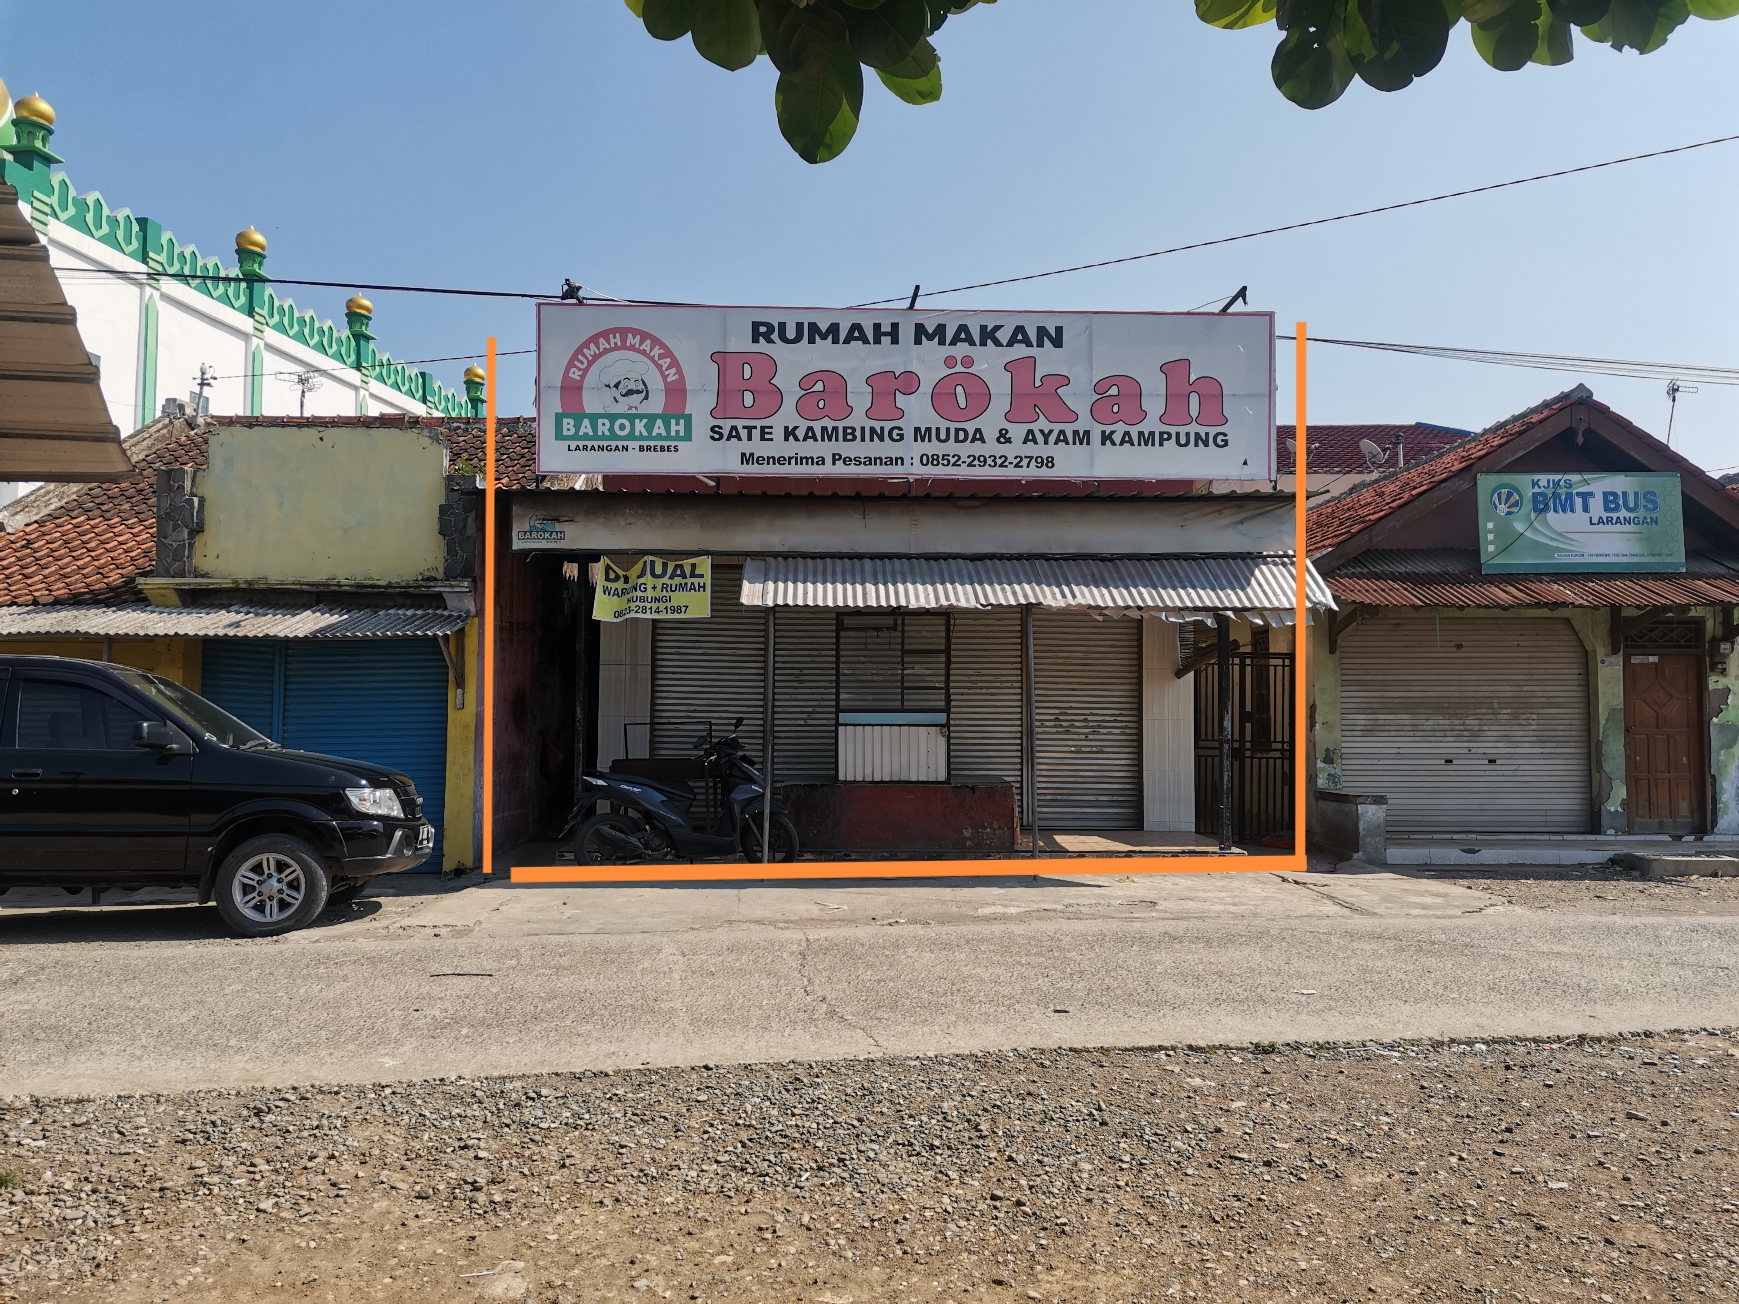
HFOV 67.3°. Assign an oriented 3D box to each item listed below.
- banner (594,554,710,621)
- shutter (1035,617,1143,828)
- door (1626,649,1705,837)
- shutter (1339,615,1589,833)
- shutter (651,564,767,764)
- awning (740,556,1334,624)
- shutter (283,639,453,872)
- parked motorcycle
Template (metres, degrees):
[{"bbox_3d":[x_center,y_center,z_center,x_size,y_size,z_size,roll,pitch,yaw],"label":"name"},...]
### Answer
[{"bbox_3d":[-1.814,-0.539,10.900,1.000,0.510,0.060,0,-3,-3],"label":"banner"},{"bbox_3d":[2.159,0.569,12.870,1.060,2.350,0.090,0,-3,-3],"label":"shutter"},{"bbox_3d":[8.617,0.993,14.150,0.830,1.970,0.070,0,-3,0],"label":"door"},{"bbox_3d":[6.477,0.790,14.200,2.730,2.360,0.100,0,-3,0],"label":"shutter"},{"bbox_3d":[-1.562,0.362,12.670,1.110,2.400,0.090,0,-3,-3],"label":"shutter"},{"bbox_3d":[1.320,-0.532,10.380,4.620,0.520,0.800,0,-3,-3],"label":"awning"},{"bbox_3d":[-4.519,0.850,11.680,1.470,2.200,0.090,0,-3,-1],"label":"shutter"},{"bbox_3d":[-1.494,1.141,10.300,1.860,1.200,0.680,0,-3,-3],"label":"parked motorcycle"}]

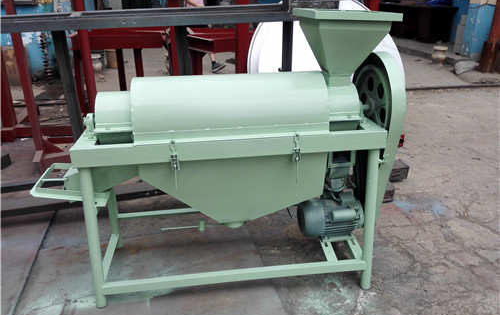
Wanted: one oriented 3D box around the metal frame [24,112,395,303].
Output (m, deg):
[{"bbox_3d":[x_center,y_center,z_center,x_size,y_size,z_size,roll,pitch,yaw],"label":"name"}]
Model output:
[{"bbox_3d":[-0.189,0.222,2.008,1.508,0.786,0.520,-4,20,-8],"label":"metal frame"}]

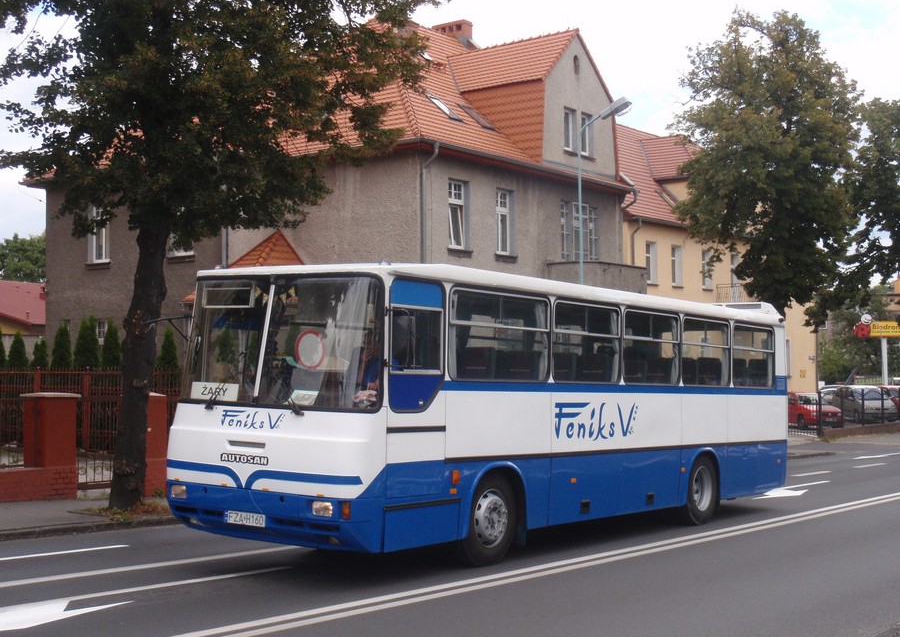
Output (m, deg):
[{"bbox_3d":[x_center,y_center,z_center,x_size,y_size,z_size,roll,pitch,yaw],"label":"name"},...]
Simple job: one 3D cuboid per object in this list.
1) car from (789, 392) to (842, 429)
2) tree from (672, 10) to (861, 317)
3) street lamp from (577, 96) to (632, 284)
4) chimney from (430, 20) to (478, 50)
[{"bbox_3d":[14.259,3.780,51.583,1.660,1.430,3.850,1,-2,-24],"label":"car"},{"bbox_3d":[9.126,-2.533,35.983,5.400,12.750,5.200,-2,-3,36],"label":"tree"},{"bbox_3d":[3.262,-0.678,26.076,1.310,7.720,0.320,-2,-3,36],"label":"street lamp"},{"bbox_3d":[0.102,-10.336,45.500,1.400,1.100,0.580,-2,-3,35],"label":"chimney"}]

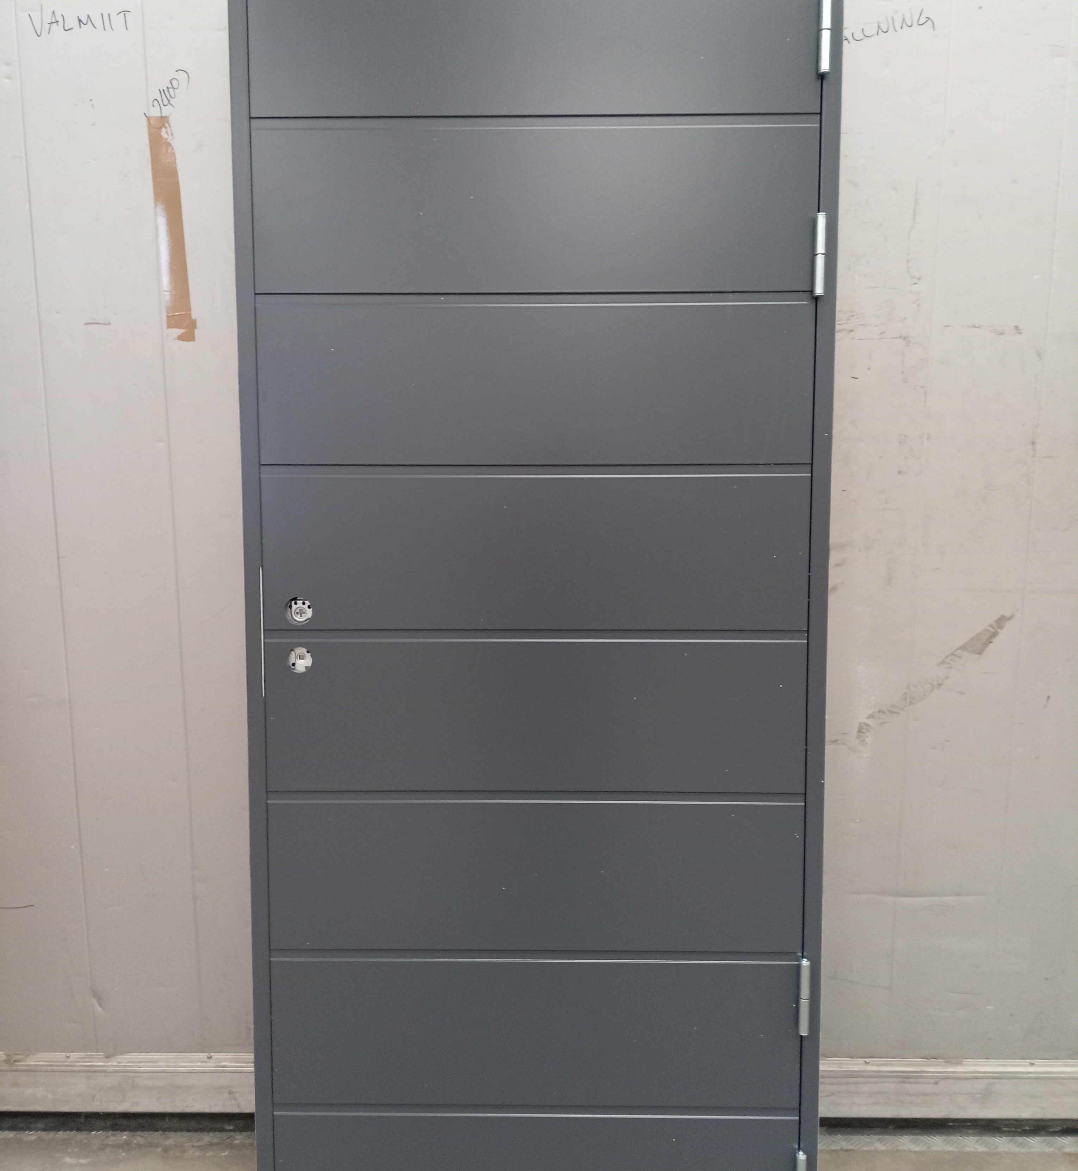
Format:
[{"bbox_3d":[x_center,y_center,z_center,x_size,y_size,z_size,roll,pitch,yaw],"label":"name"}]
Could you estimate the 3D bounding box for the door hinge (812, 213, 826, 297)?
[{"bbox_3d":[0.411,-0.483,1.643,0.015,0.118,0.016,0,5,1],"label":"door hinge"}]

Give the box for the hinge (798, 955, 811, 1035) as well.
[{"bbox_3d":[0.413,0.641,1.746,0.015,0.118,0.016,0,5,1],"label":"hinge"}]

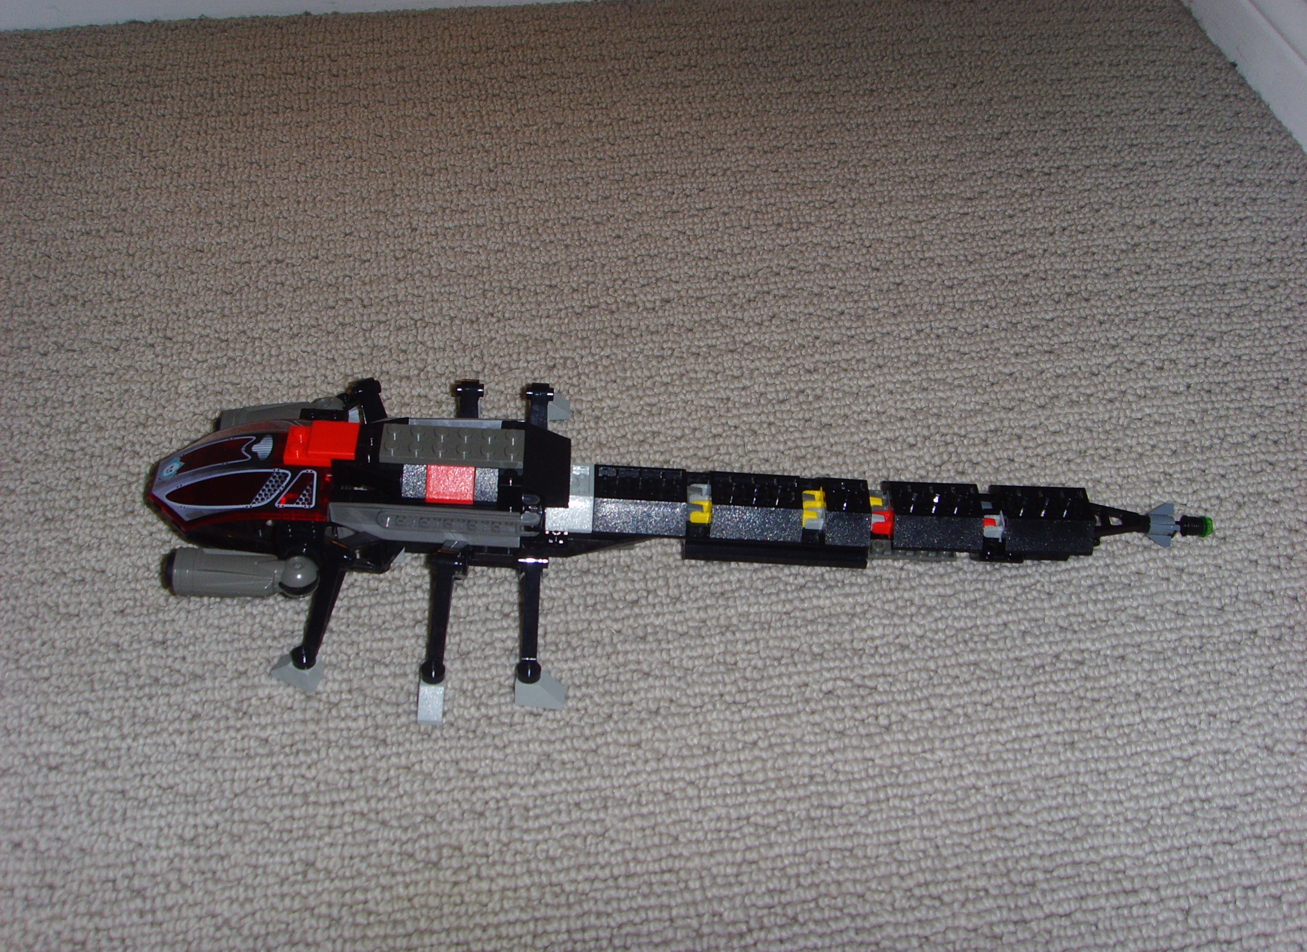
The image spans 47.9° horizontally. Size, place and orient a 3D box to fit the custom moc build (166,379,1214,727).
[{"bbox_3d":[0.013,0.006,0.518,0.378,0.056,0.158,0,46,-3],"label":"custom moc build"}]

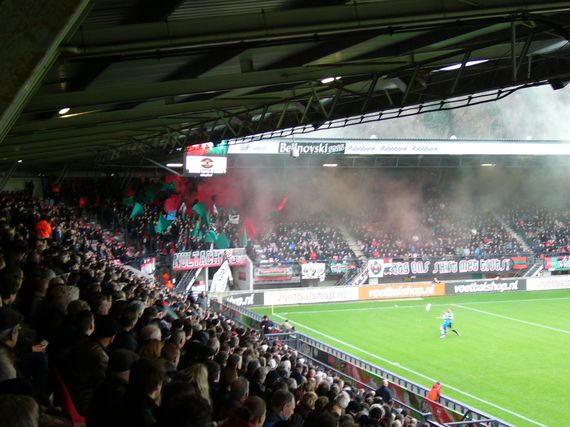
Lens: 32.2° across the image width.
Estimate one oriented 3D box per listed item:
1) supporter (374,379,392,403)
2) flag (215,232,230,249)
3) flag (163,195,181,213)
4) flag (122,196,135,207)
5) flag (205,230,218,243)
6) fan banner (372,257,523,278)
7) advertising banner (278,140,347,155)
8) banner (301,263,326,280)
[{"bbox_3d":[3.393,6.539,33.663,0.550,1.740,0.380,1,3,35],"label":"supporter"},{"bbox_3d":[-4.897,2.163,77.696,1.170,1.180,0.250,-1,2,-11],"label":"flag"},{"bbox_3d":[-9.346,-0.786,81.685,1.360,1.410,0.250,-1,2,-12],"label":"flag"},{"bbox_3d":[-12.604,-0.988,79.666,0.960,0.690,0.250,-1,2,-14],"label":"flag"},{"bbox_3d":[-5.842,1.828,78.500,1.113,0.954,0.350,-1,2,-14],"label":"flag"},{"bbox_3d":[13.172,4.457,80.463,13.857,1.266,0.080,-1,2,-19],"label":"fan banner"},{"bbox_3d":[2.121,-5.009,75.724,5.494,0.864,0.100,-1,2,-19],"label":"advertising banner"},{"bbox_3d":[2.325,4.655,79.054,2.040,1.340,0.060,-1,2,-18],"label":"banner"}]

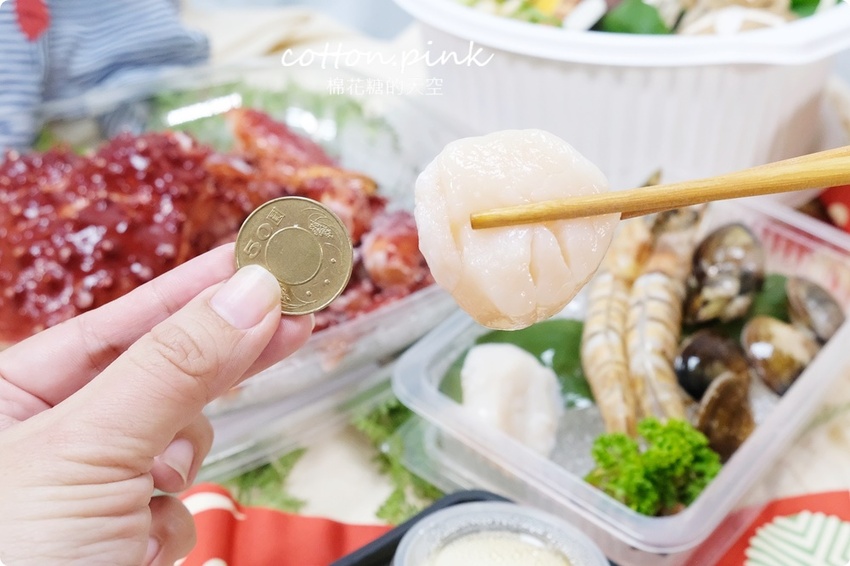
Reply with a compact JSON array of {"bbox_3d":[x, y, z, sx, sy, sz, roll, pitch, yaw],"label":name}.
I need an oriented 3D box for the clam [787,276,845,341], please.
[{"bbox_3d":[0.180,0.012,0.390,0.038,0.024,0.033,49,45,4],"label":"clam"}]

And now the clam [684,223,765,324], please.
[{"bbox_3d":[0.141,-0.004,0.400,0.038,0.046,0.027,27,22,21],"label":"clam"}]

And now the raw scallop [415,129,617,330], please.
[{"bbox_3d":[0.022,-0.013,0.211,0.049,0.028,0.049,1,75,-5],"label":"raw scallop"}]

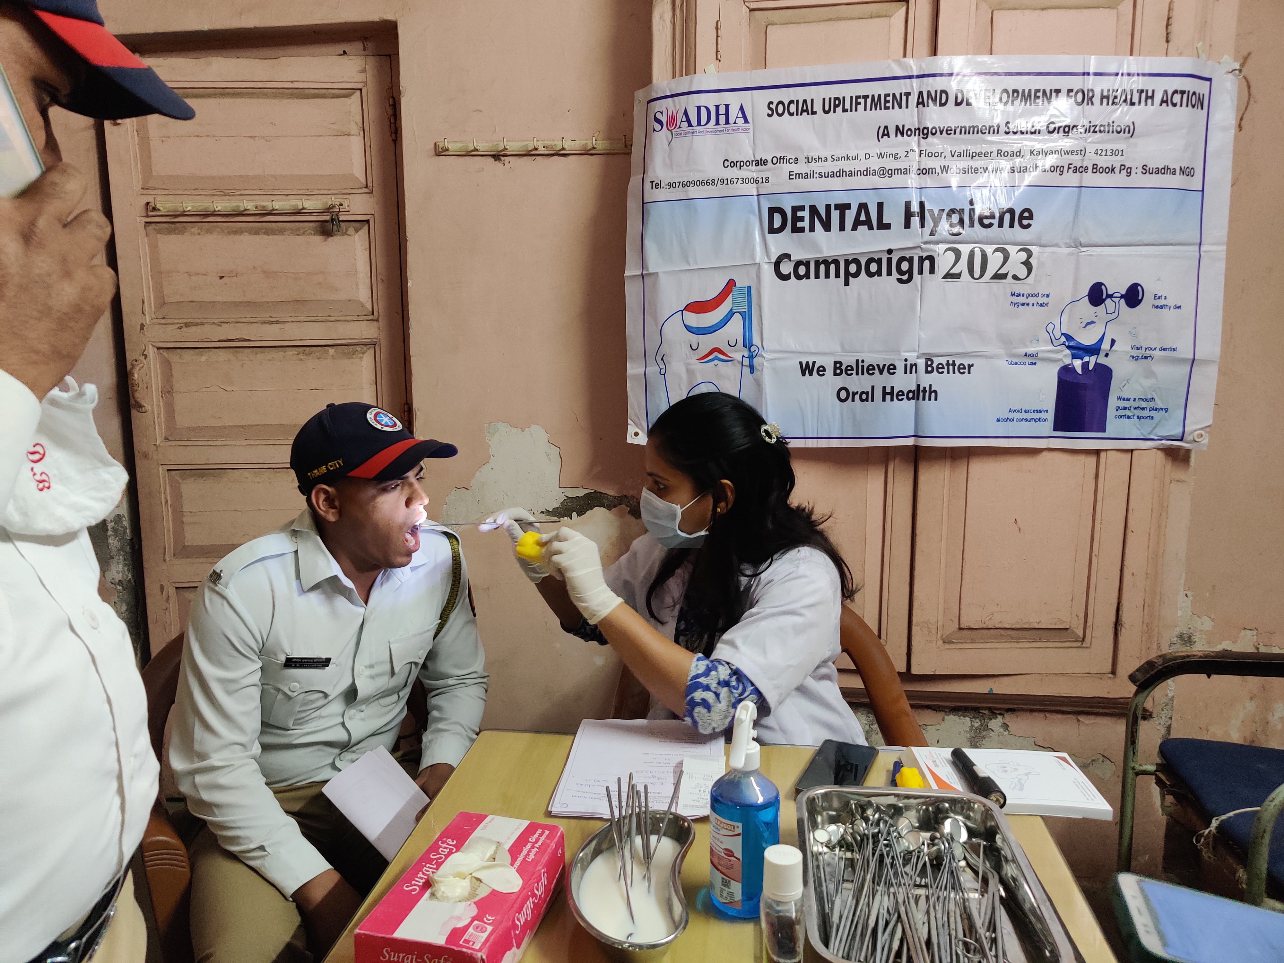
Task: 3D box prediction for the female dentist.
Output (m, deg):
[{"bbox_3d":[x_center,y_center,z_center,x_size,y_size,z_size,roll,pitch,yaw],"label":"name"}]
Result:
[{"bbox_3d":[0.110,0.475,1.614,0.560,1.230,0.500,-9,13,-43],"label":"female dentist"}]

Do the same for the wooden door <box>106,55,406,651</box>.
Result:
[{"bbox_3d":[-0.842,0.027,2.285,0.630,1.900,0.045,0,9,1],"label":"wooden door"}]

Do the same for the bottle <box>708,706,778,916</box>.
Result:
[{"bbox_3d":[0.106,0.327,1.021,0.071,0.214,0.074,0,9,0],"label":"bottle"}]

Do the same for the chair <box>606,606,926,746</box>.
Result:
[{"bbox_3d":[0.207,0.662,1.739,0.570,0.820,0.560,1,9,4],"label":"chair"}]

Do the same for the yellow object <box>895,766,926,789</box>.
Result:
[{"bbox_3d":[0.338,0.378,1.265,0.037,0.034,0.037,1,9,4],"label":"yellow object"}]

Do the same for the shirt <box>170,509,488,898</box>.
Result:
[{"bbox_3d":[-0.487,0.287,1.581,0.470,0.480,0.420,-4,10,-24],"label":"shirt"}]

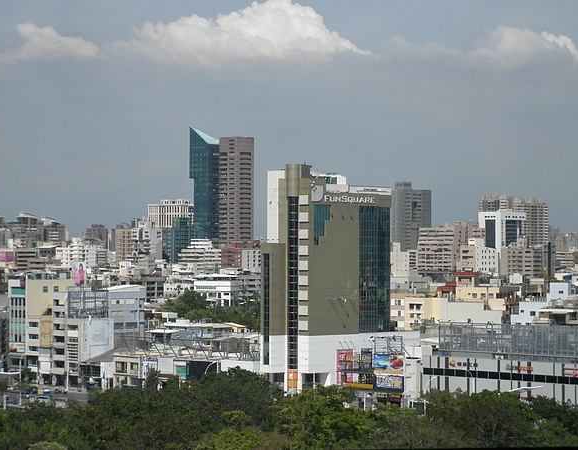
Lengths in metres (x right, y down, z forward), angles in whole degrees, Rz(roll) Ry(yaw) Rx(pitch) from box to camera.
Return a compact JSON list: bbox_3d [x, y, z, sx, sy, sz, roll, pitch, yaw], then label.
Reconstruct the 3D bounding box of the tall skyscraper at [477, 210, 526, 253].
[{"bbox_3d":[180.610,21.250,1650.000,29.000,66.000,26.000,1,-1,-44],"label":"tall skyscraper"}]

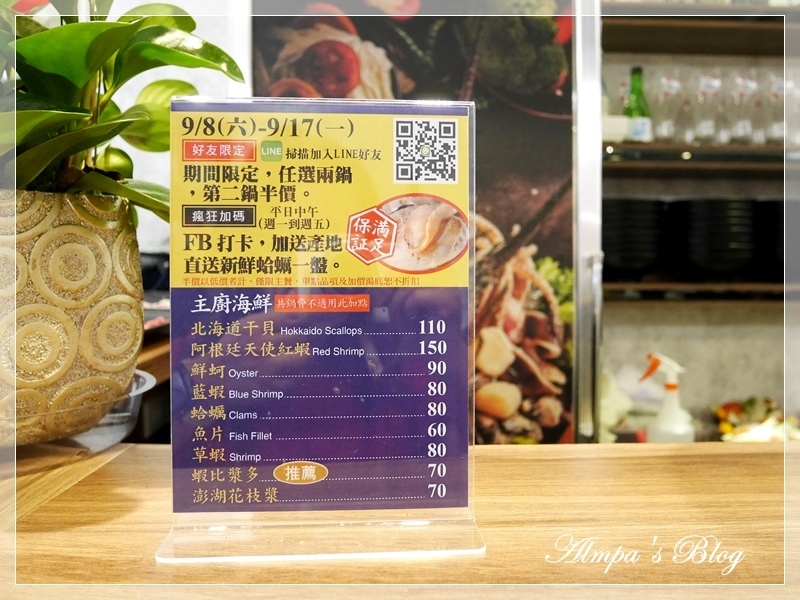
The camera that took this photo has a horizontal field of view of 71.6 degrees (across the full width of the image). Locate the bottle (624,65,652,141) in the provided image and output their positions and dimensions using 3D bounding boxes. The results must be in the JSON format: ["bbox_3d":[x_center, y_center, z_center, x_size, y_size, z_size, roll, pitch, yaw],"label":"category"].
[{"bbox_3d":[0.651,-0.530,1.515,0.071,0.219,0.071,0,1,17],"label":"bottle"}]

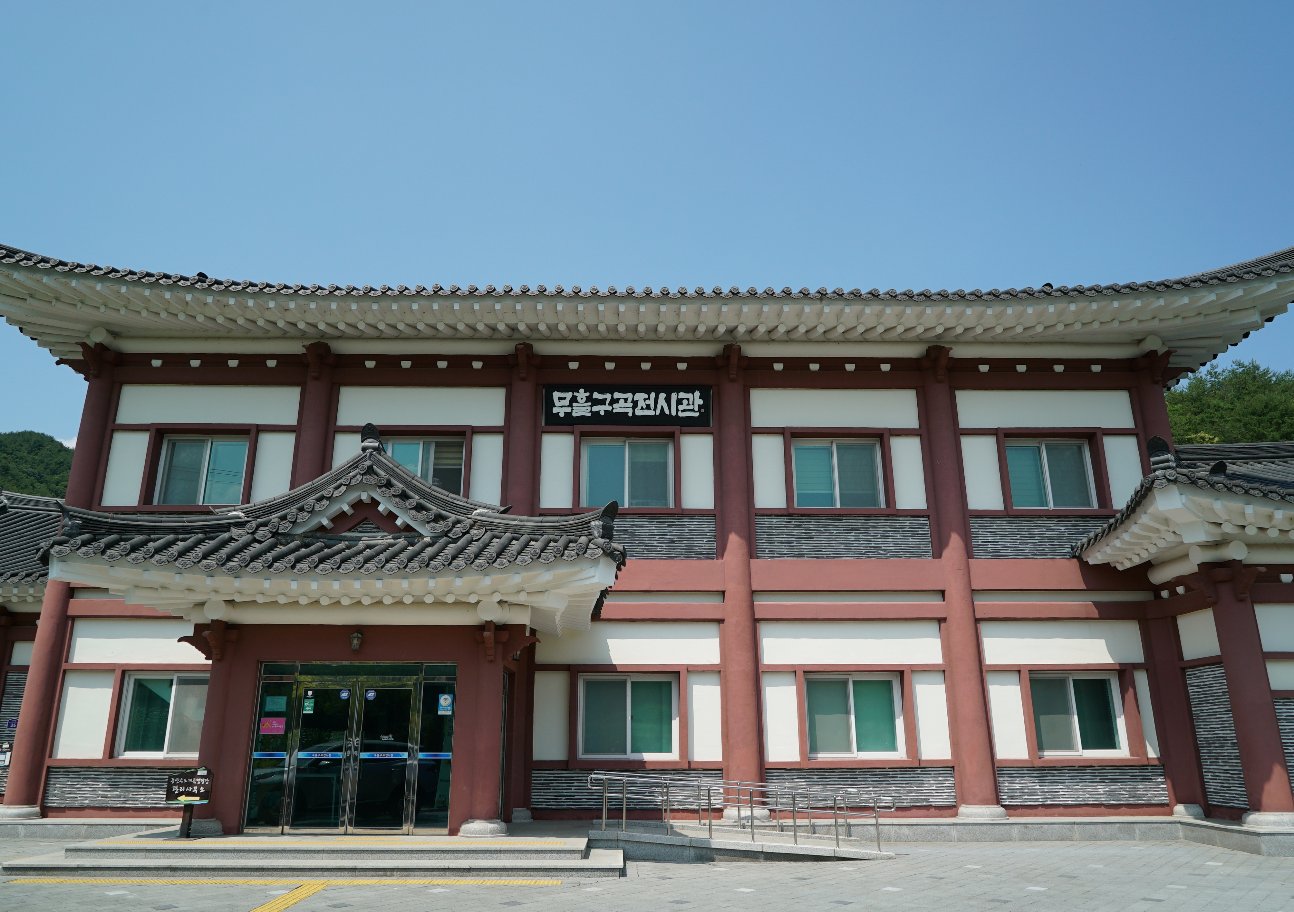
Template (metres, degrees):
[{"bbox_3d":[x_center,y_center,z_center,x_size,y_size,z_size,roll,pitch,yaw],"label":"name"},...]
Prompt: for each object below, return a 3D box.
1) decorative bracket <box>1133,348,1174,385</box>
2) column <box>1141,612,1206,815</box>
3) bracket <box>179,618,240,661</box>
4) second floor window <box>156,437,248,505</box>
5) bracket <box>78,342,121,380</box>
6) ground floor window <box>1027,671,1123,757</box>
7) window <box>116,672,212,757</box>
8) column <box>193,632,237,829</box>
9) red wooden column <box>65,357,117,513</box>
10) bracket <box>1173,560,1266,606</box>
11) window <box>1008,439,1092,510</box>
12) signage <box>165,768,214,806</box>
[{"bbox_3d":[9.302,-1.665,16.801,0.560,0.620,0.600,0,-17,-1],"label":"decorative bracket"},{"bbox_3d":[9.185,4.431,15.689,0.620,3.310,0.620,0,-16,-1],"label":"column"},{"bbox_3d":[-6.449,2.717,13.474,0.800,0.620,0.560,0,-18,-1],"label":"bracket"},{"bbox_3d":[-8.487,0.303,17.458,1.750,1.430,0.150,0,-18,-1],"label":"second floor window"},{"bbox_3d":[-10.528,-1.860,17.484,0.620,0.700,0.620,0,-18,-1],"label":"bracket"},{"bbox_3d":[7.505,4.501,15.848,1.627,1.426,0.130,0,-16,-1],"label":"ground floor window"},{"bbox_3d":[-8.058,4.375,15.386,1.660,1.430,0.150,0,-17,-1],"label":"window"},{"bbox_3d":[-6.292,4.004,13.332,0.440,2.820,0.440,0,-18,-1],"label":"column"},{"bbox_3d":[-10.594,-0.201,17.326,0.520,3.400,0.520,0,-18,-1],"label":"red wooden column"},{"bbox_3d":[9.323,2.006,14.808,1.220,0.660,1.070,0,-16,-1],"label":"bracket"},{"bbox_3d":[7.566,0.339,17.081,1.603,1.368,0.130,0,-16,-1],"label":"window"},{"bbox_3d":[-6.360,4.596,12.699,0.610,0.480,0.070,0,-17,-1],"label":"signage"}]

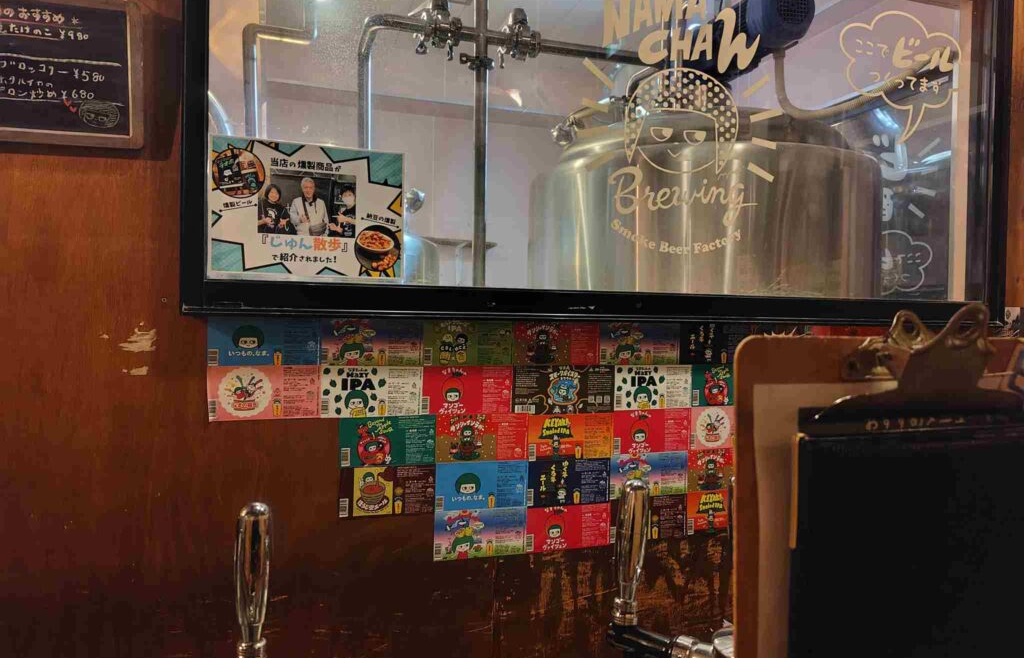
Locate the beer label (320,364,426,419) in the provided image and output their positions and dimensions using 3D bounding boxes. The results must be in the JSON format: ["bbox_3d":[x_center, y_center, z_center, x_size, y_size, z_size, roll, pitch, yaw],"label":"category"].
[{"bbox_3d":[-0.227,0.103,1.110,0.162,0.081,0.010,1,1,-18],"label":"beer label"}]

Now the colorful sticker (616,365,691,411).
[{"bbox_3d":[0.265,0.110,1.270,0.162,0.081,0.010,1,1,-18],"label":"colorful sticker"}]

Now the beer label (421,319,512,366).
[{"bbox_3d":[-0.072,0.022,1.158,0.157,0.079,0.010,1,1,-18],"label":"beer label"}]

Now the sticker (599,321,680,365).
[{"bbox_3d":[0.241,0.027,1.272,0.165,0.081,0.010,1,0,-17],"label":"sticker"}]

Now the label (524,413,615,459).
[{"bbox_3d":[0.108,0.196,1.234,0.164,0.081,0.010,1,0,-17],"label":"label"}]

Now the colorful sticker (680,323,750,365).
[{"bbox_3d":[0.397,0.029,1.319,0.158,0.082,0.010,1,0,-17],"label":"colorful sticker"}]

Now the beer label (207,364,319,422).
[{"bbox_3d":[-0.392,0.102,1.084,0.168,0.086,0.010,1,0,-17],"label":"beer label"}]

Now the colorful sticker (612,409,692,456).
[{"bbox_3d":[0.265,0.193,1.281,0.159,0.081,0.010,1,0,-17],"label":"colorful sticker"}]

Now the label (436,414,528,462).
[{"bbox_3d":[-0.050,0.190,1.187,0.165,0.083,0.010,1,0,-17],"label":"label"}]

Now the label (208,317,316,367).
[{"bbox_3d":[-0.382,0.018,1.058,0.164,0.079,0.010,1,1,-18],"label":"label"}]

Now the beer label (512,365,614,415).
[{"bbox_3d":[0.096,0.109,1.230,0.197,0.084,0.010,1,0,-17],"label":"beer label"}]

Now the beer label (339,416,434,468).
[{"bbox_3d":[-0.206,0.190,1.140,0.160,0.083,0.010,1,0,-17],"label":"beer label"}]

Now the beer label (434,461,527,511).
[{"bbox_3d":[-0.050,0.269,1.171,0.162,0.081,0.010,1,1,-18],"label":"beer label"}]

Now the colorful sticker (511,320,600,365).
[{"bbox_3d":[0.081,0.024,1.208,0.165,0.079,0.010,1,1,-18],"label":"colorful sticker"}]

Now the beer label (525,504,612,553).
[{"bbox_3d":[0.104,0.357,1.222,0.162,0.081,0.010,1,1,-18],"label":"beer label"}]

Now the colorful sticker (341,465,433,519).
[{"bbox_3d":[-0.203,0.268,1.121,0.162,0.081,0.010,1,1,-18],"label":"colorful sticker"}]

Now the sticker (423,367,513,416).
[{"bbox_3d":[-0.075,0.106,1.179,0.158,0.084,0.010,1,0,-17],"label":"sticker"}]

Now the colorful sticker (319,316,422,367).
[{"bbox_3d":[-0.226,0.021,1.109,0.165,0.079,0.010,1,1,-18],"label":"colorful sticker"}]

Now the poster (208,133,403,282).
[{"bbox_3d":[-0.325,-0.186,1.098,0.303,0.216,0.010,1,1,-18],"label":"poster"}]

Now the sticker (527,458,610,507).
[{"bbox_3d":[0.105,0.279,1.234,0.159,0.083,0.010,1,0,-17],"label":"sticker"}]

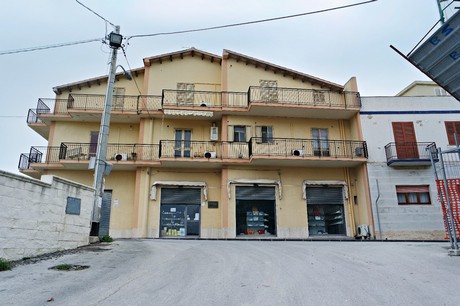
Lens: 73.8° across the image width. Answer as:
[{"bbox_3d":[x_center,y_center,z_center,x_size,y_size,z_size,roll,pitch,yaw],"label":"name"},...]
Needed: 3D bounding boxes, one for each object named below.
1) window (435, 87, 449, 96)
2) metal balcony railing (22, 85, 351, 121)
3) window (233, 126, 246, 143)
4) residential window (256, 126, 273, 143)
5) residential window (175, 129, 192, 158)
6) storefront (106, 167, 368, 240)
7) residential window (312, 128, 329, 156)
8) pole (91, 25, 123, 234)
[{"bbox_3d":[18.056,-5.148,26.126,1.150,1.350,0.150,1,-15,-5],"label":"window"},{"bbox_3d":[-2.723,-2.921,18.657,20.400,1.050,2.800,0,-15,0],"label":"metal balcony railing"},{"bbox_3d":[0.633,-1.158,18.653,0.750,1.100,0.150,1,-15,-6],"label":"window"},{"bbox_3d":[2.127,-1.148,18.854,1.020,1.100,0.150,1,-15,-6],"label":"residential window"},{"bbox_3d":[-2.890,-0.389,19.079,1.070,2.180,0.150,1,-15,-5],"label":"residential window"},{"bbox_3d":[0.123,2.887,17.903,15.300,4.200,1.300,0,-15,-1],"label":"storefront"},{"bbox_3d":[5.651,-0.469,19.031,1.080,2.180,0.150,1,-15,-6],"label":"residential window"},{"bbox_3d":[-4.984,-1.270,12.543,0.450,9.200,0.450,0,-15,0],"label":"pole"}]

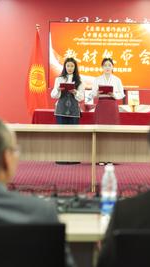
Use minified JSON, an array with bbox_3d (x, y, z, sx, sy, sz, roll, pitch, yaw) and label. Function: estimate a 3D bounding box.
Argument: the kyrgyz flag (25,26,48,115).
[{"bbox_3d":[-0.658,-1.009,13.300,0.380,1.580,0.280,1,4,1],"label":"kyrgyz flag"}]

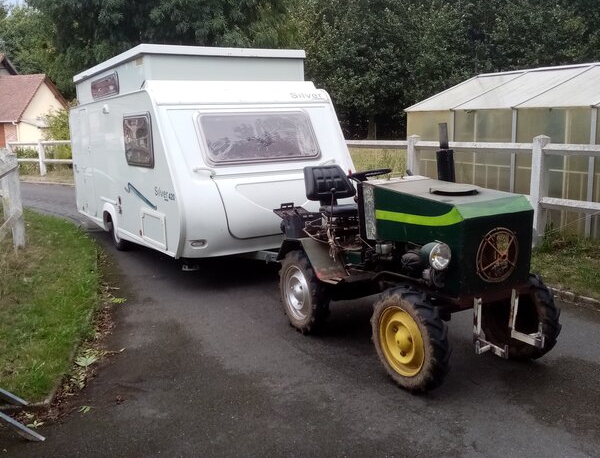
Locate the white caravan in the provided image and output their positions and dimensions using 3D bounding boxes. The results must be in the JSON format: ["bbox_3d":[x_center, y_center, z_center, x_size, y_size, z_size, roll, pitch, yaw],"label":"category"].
[{"bbox_3d":[-1.346,-0.905,7.643,2.000,2.368,4.780,-8,11,-30],"label":"white caravan"}]

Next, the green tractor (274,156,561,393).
[{"bbox_3d":[0.653,0.087,4.205,1.060,1.400,2.220,-6,11,-29],"label":"green tractor"}]

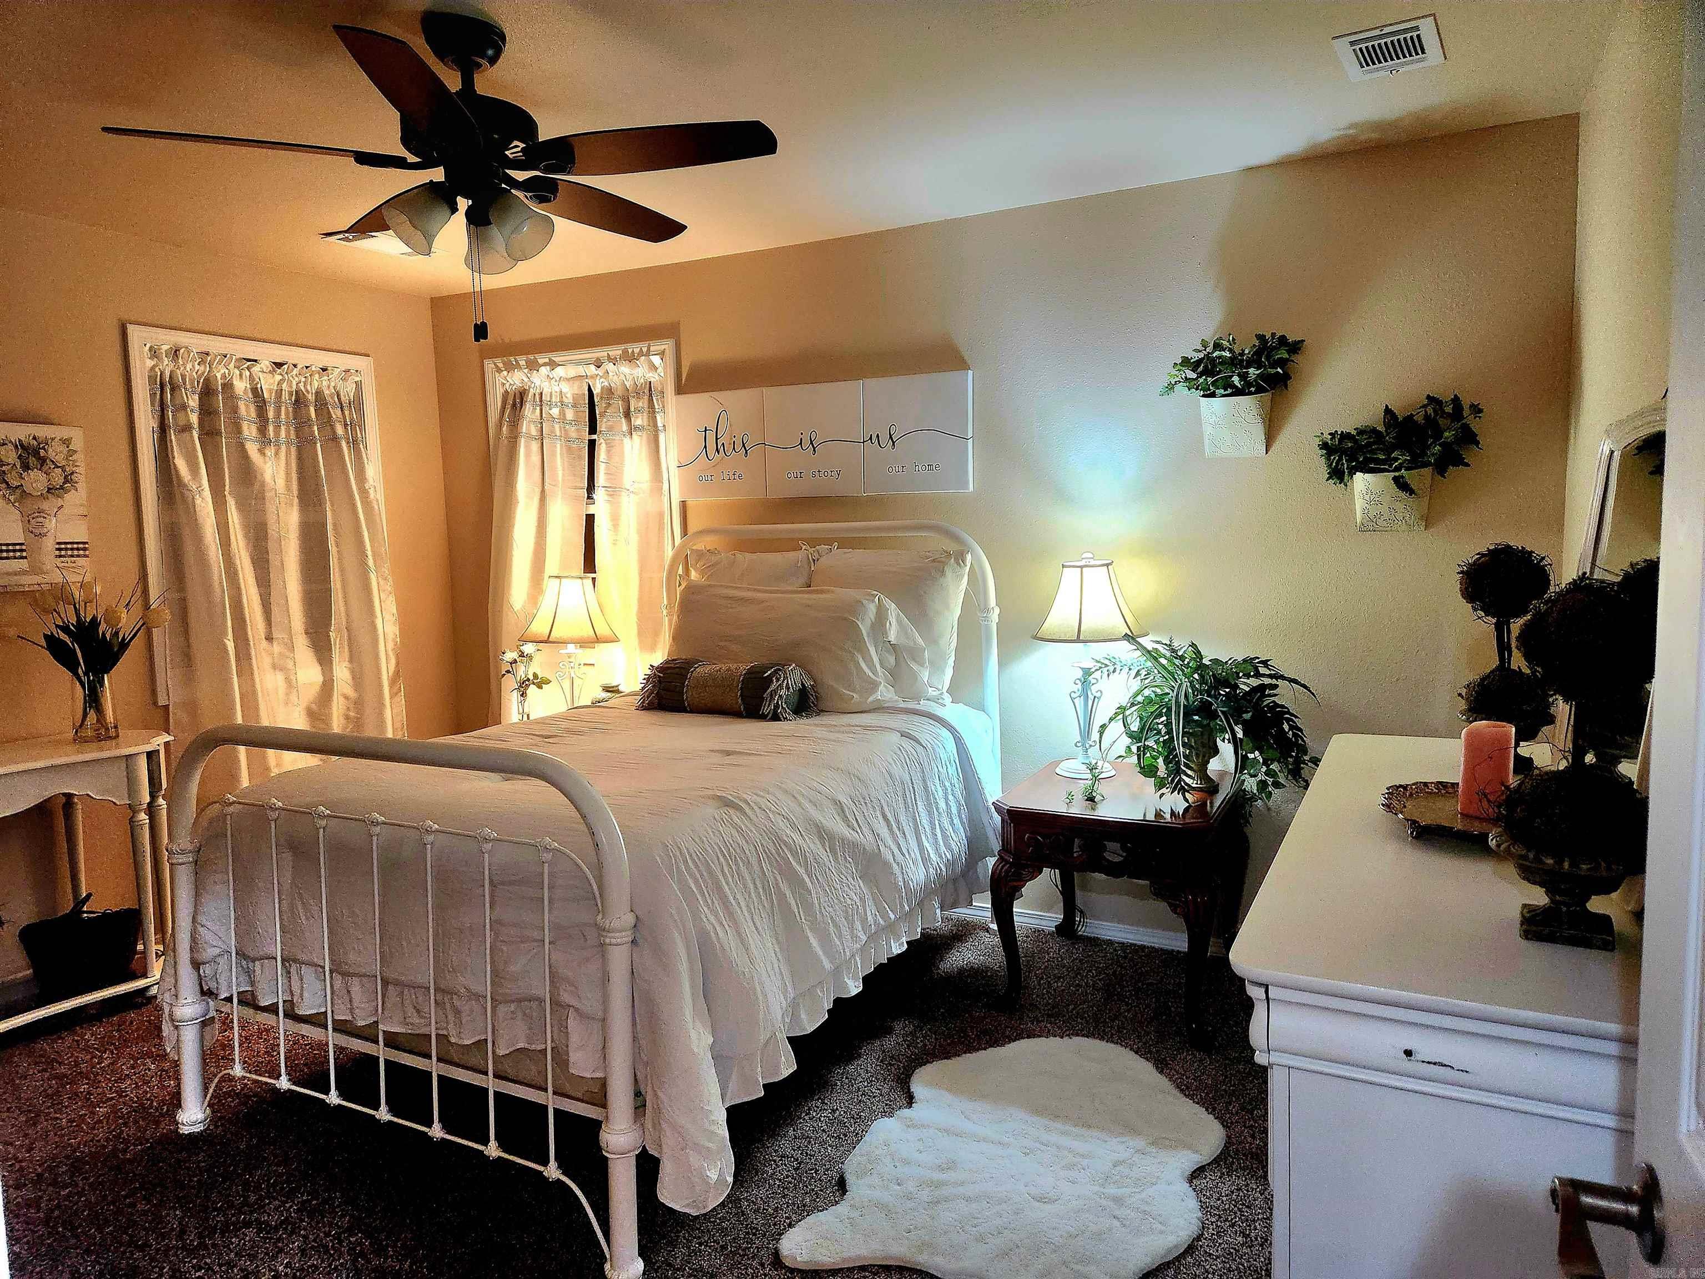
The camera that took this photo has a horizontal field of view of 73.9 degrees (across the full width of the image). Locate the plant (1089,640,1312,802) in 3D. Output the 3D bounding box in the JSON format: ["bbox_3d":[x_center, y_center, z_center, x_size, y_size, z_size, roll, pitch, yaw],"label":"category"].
[{"bbox_3d":[1.012,0.225,3.271,0.580,0.460,0.560,2,6,27],"label":"plant"}]

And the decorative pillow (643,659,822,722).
[{"bbox_3d":[-0.385,0.148,3.605,0.610,0.180,0.200,2,6,27],"label":"decorative pillow"}]

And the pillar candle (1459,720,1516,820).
[{"bbox_3d":[0.968,0.188,1.724,0.079,0.137,0.079,2,7,28],"label":"pillar candle"}]

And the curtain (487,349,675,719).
[{"bbox_3d":[-1.116,-0.104,4.648,0.980,2.080,0.130,2,6,27],"label":"curtain"}]

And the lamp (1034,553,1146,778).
[{"bbox_3d":[0.736,0.070,3.508,0.355,0.690,0.355,2,7,28],"label":"lamp"}]

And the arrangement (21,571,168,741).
[{"bbox_3d":[-2.372,0.057,3.514,0.340,0.520,0.370,2,6,27],"label":"arrangement"}]

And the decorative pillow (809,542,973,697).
[{"bbox_3d":[0.125,-0.050,3.817,0.590,0.500,0.190,2,-7,28],"label":"decorative pillow"}]

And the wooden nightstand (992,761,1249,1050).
[{"bbox_3d":[0.802,0.749,3.358,0.600,0.635,0.670,2,7,28],"label":"wooden nightstand"}]

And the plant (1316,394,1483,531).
[{"bbox_3d":[1.528,-0.492,3.183,0.420,0.375,0.200,2,7,28],"label":"plant"}]

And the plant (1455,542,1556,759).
[{"bbox_3d":[1.273,0.047,2.214,0.170,0.460,0.170,2,6,27],"label":"plant"}]

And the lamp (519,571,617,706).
[{"bbox_3d":[-1.034,0.089,4.175,0.360,0.685,0.360,2,6,27],"label":"lamp"}]

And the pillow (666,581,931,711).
[{"bbox_3d":[-0.183,0.020,3.795,0.920,0.400,0.190,2,-19,28],"label":"pillow"}]

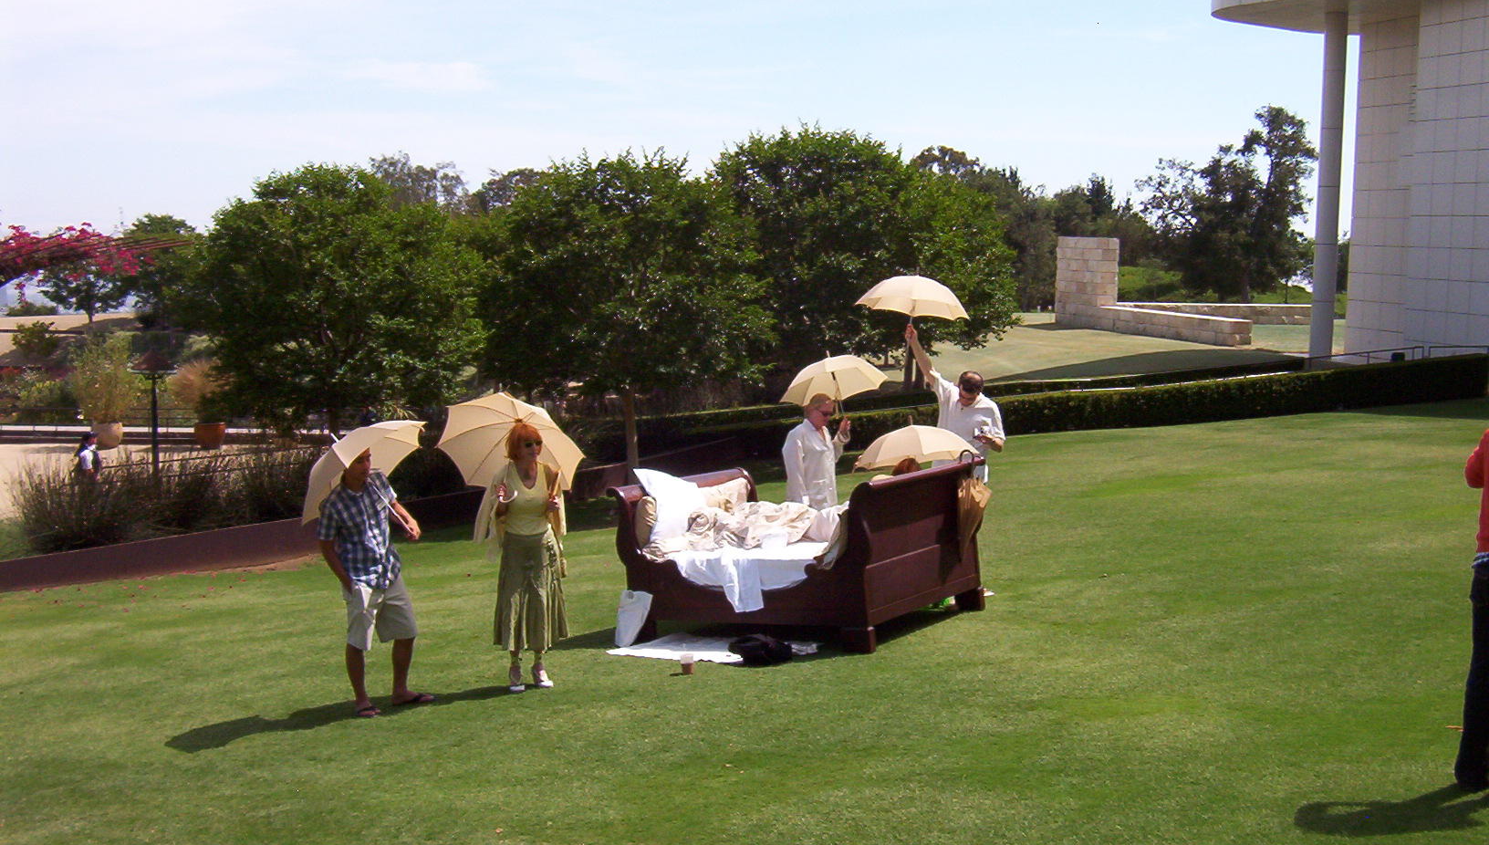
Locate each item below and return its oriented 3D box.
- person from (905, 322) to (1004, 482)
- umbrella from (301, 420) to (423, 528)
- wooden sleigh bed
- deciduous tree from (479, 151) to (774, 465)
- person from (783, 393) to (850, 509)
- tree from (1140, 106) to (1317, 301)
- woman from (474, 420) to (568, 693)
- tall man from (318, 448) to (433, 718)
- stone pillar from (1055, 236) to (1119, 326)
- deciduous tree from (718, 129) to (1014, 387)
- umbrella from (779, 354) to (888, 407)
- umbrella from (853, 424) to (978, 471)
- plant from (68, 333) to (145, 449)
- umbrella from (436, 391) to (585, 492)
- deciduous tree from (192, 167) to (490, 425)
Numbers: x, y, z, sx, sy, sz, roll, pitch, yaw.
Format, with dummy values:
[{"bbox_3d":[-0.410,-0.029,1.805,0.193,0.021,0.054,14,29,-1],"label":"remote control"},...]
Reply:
[{"bbox_3d":[1.590,0.263,11.889,0.730,2.061,0.500,1,8,10],"label":"person"},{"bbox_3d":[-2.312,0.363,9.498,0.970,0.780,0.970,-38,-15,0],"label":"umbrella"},{"bbox_3d":[0.428,0.986,12.057,2.461,1.173,1.586,-3,3,37],"label":"wooden sleigh bed"},{"bbox_3d":[-1.825,-1.485,24.000,4.600,5.400,4.500,0,7,0],"label":"deciduous tree"},{"bbox_3d":[0.616,0.606,13.305,0.420,1.720,0.500,4,8,30],"label":"person"},{"bbox_3d":[21.847,-9.789,70.000,8.000,9.100,7.400,0,7,0],"label":"tree"},{"bbox_3d":[-1.373,0.843,9.678,0.570,1.714,0.440,-2,8,-17],"label":"woman"},{"bbox_3d":[-2.439,1.019,10.189,0.480,1.750,0.600,6,9,41],"label":"tall man"},{"bbox_3d":[11.752,-4.810,53.143,0.680,3.021,2.930,-3,8,-19],"label":"stone pillar"},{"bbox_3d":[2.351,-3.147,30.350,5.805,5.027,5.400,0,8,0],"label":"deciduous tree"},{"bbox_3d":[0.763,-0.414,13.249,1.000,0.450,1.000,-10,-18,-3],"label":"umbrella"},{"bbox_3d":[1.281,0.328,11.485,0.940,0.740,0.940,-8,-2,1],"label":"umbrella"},{"bbox_3d":[-13.992,-0.674,34.210,1.682,2.529,1.600,0,8,0],"label":"plant"},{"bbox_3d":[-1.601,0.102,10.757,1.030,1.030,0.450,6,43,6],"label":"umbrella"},{"bbox_3d":[-5.849,-1.123,22.549,4.266,5.176,4.200,0,8,0],"label":"deciduous tree"}]

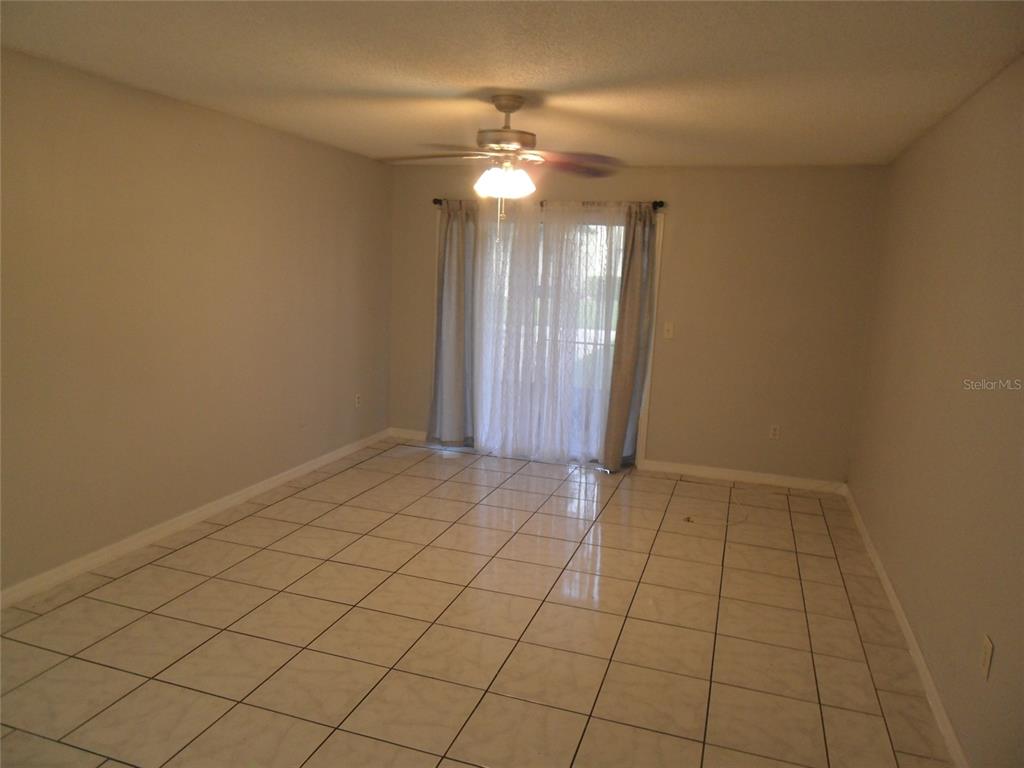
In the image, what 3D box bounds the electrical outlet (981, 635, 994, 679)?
[{"bbox_3d":[1.532,0.878,2.287,0.010,0.117,0.072,5,10,18],"label":"electrical outlet"}]

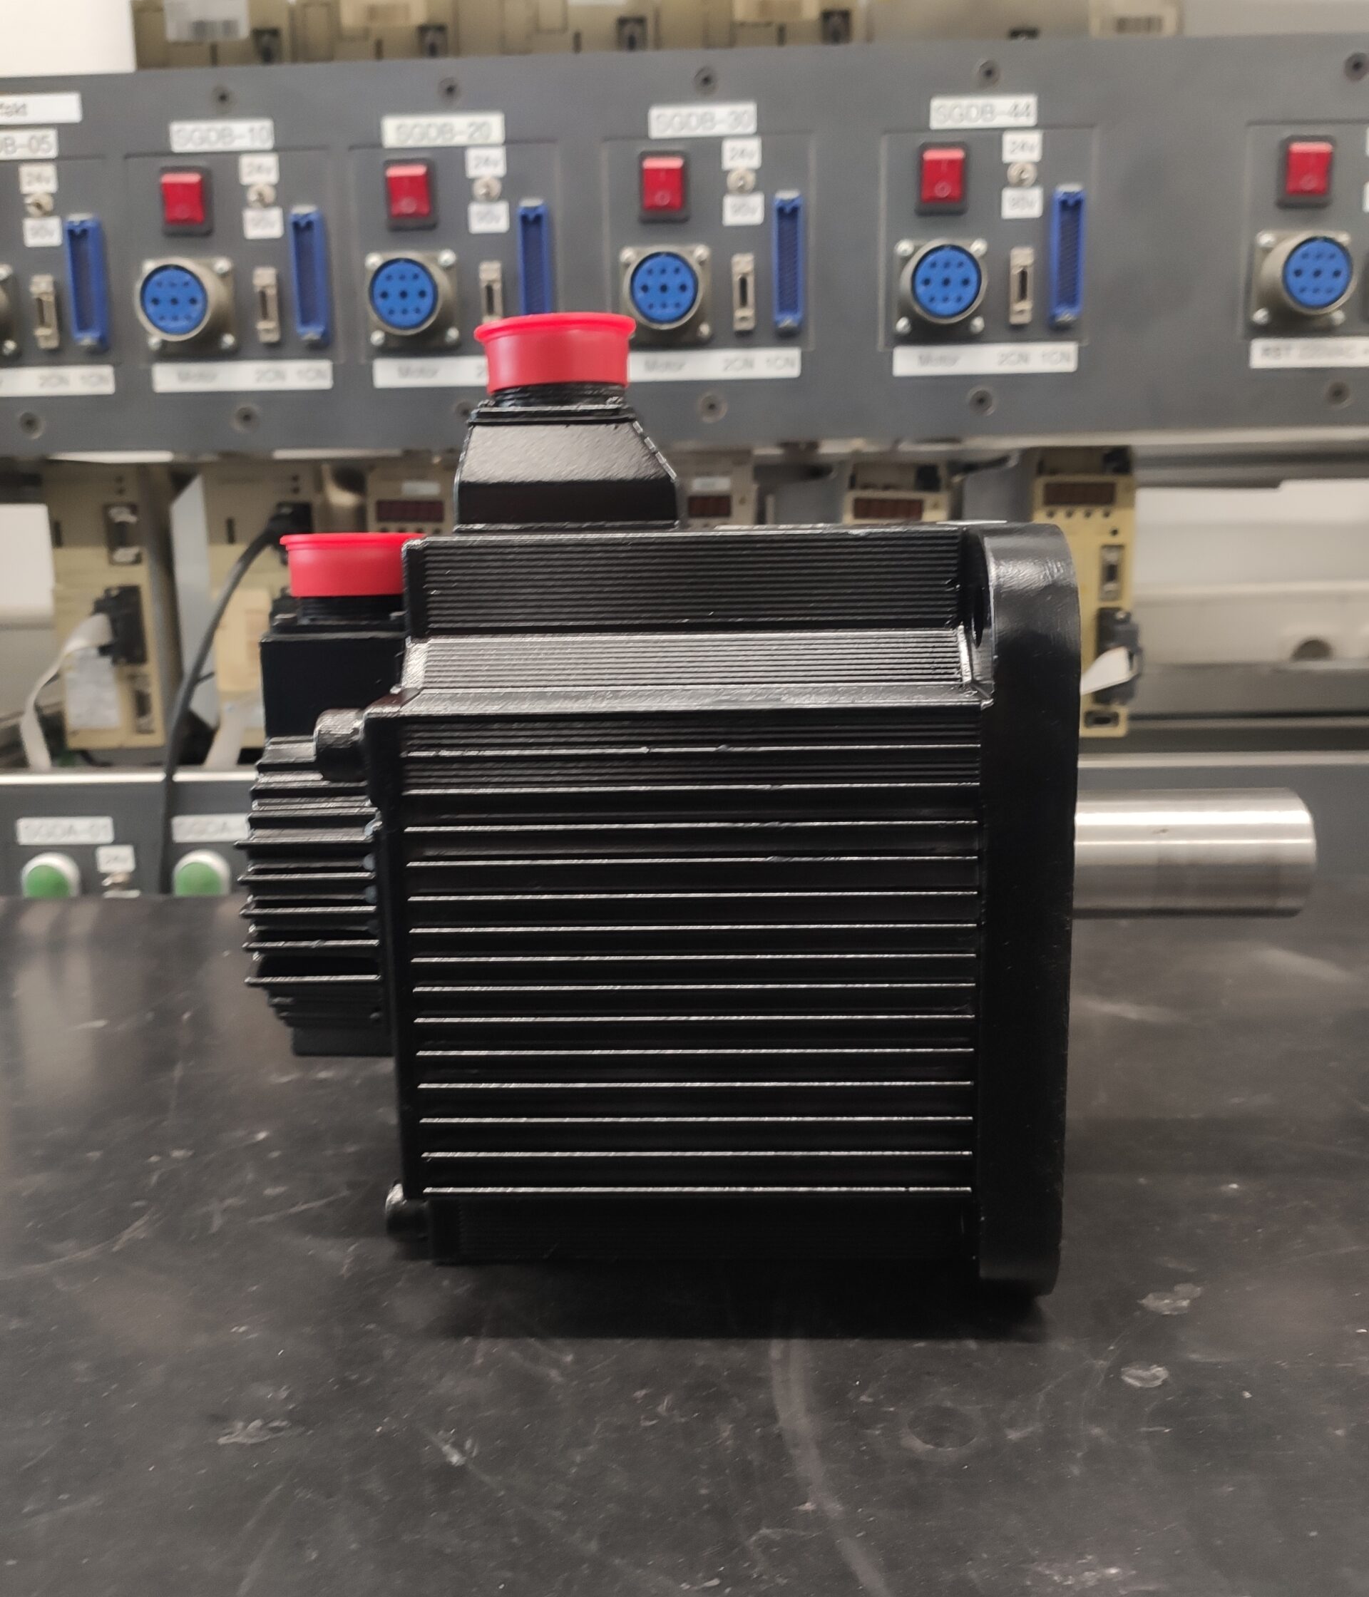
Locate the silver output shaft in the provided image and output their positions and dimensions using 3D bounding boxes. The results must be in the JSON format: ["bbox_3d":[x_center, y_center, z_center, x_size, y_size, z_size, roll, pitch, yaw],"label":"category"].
[{"bbox_3d":[0.123,0.015,0.372,0.079,0.035,0.035,-1,12,2],"label":"silver output shaft"}]

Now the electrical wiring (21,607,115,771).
[{"bbox_3d":[-0.327,-0.057,0.725,0.050,0.088,0.040,-1,12,2],"label":"electrical wiring"}]

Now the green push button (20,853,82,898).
[{"bbox_3d":[-0.323,0.044,0.698,0.030,0.030,0.016,-1,12,2],"label":"green push button"}]

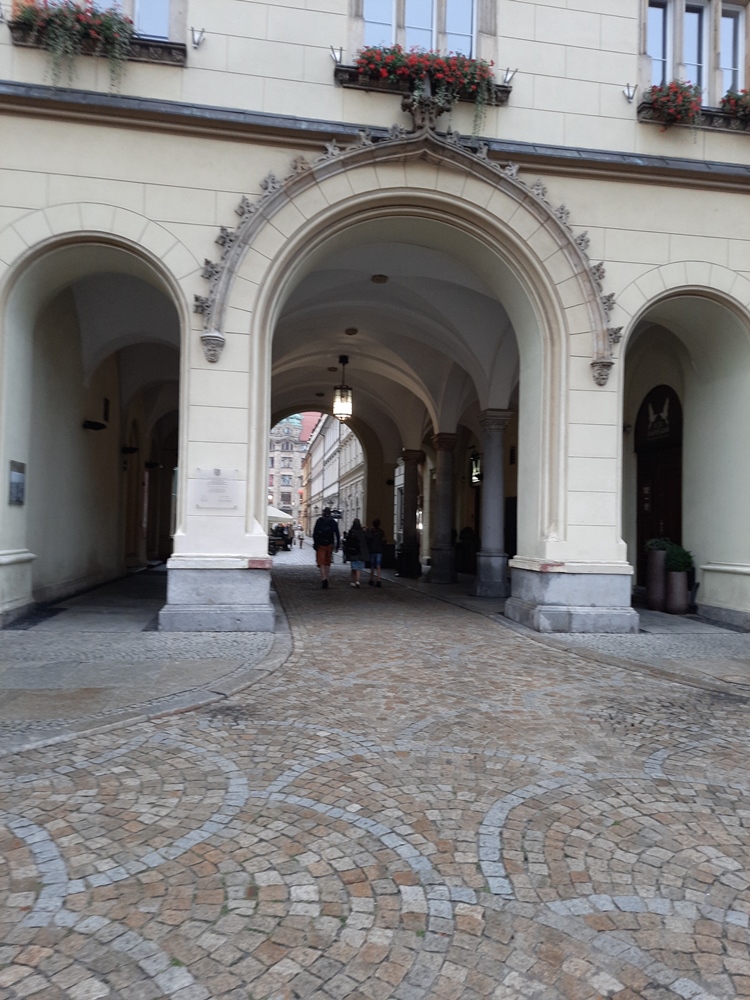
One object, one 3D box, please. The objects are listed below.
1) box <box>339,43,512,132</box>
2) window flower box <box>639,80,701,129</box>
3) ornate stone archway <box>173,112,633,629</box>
[{"bbox_3d":[0.701,-5.726,9.751,2.480,1.000,0.460,2,-1,-9],"label":"box"},{"bbox_3d":[4.435,-5.847,10.302,0.850,0.640,0.480,2,-1,-9],"label":"window flower box"},{"bbox_3d":[0.423,-1.701,10.498,6.600,7.100,1.900,2,-1,-9],"label":"ornate stone archway"}]

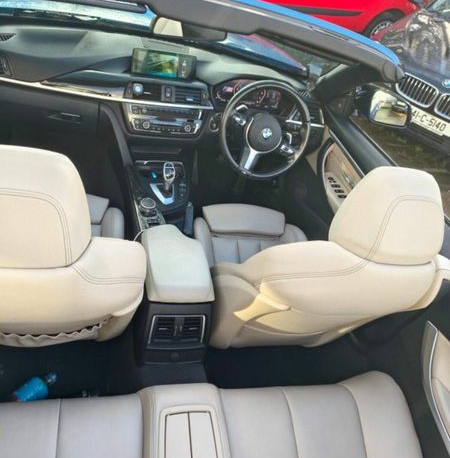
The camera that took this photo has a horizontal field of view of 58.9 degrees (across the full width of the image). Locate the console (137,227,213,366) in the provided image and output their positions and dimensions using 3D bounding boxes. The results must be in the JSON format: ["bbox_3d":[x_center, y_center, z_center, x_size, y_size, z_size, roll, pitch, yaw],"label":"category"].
[{"bbox_3d":[-0.173,0.199,1.292,0.200,0.290,0.340,3,34,-17],"label":"console"}]

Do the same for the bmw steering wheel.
[{"bbox_3d":[0.163,-0.398,1.603,0.372,0.372,0.100,13,8,-18],"label":"bmw steering wheel"}]

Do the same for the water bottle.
[{"bbox_3d":[-0.555,0.470,1.111,0.065,0.065,0.200,30,36,23],"label":"water bottle"}]

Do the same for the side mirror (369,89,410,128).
[{"bbox_3d":[0.708,-0.526,1.720,0.190,0.135,0.110,8,33,-8],"label":"side mirror"}]

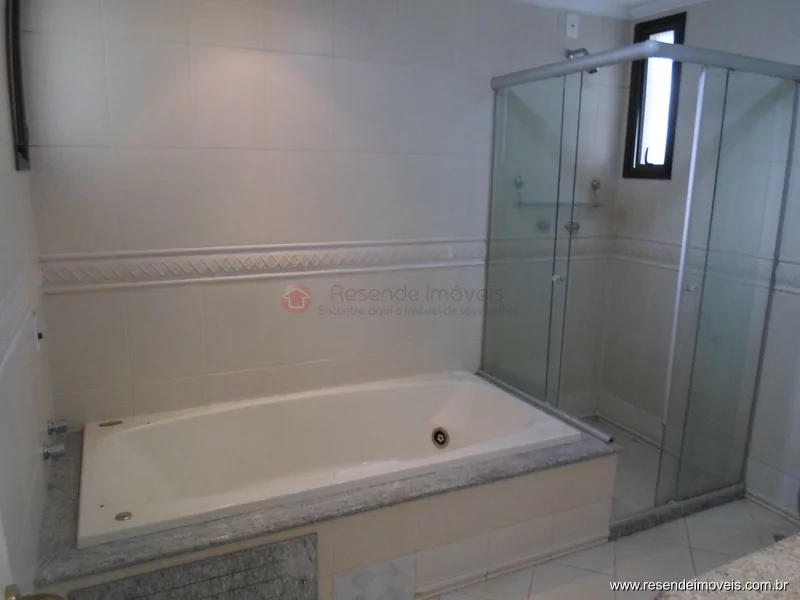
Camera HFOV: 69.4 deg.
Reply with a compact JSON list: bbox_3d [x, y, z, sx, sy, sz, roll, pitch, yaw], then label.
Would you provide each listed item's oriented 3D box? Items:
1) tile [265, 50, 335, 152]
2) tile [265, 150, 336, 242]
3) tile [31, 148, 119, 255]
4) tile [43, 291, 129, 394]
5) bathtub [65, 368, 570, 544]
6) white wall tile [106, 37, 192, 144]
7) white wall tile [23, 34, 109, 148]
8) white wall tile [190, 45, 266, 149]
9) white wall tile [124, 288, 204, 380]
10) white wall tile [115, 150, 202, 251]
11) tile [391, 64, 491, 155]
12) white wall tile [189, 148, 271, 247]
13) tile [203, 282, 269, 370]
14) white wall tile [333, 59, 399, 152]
[{"bbox_3d":[-0.426,-0.843,2.477,0.300,0.400,0.010,-5,13,-24],"label":"tile"},{"bbox_3d":[-0.433,-0.454,2.570,0.305,0.411,0.010,-5,12,-24],"label":"tile"},{"bbox_3d":[-1.237,-0.379,2.204,0.300,0.400,0.010,-5,13,-24],"label":"tile"},{"bbox_3d":[-1.244,0.164,2.308,0.300,0.412,0.010,-5,12,-24],"label":"tile"},{"bbox_3d":[-0.280,0.699,2.354,1.790,0.380,0.906,-5,12,-24],"label":"bathtub"},{"bbox_3d":[-0.965,-0.792,2.239,0.300,0.400,0.010,-5,13,-24],"label":"white wall tile"},{"bbox_3d":[-1.227,-0.765,2.123,0.300,0.400,0.010,-5,13,-24],"label":"white wall tile"},{"bbox_3d":[-0.695,-0.818,2.358,0.300,0.400,0.010,-5,13,-24],"label":"white wall tile"},{"bbox_3d":[-0.981,0.146,2.439,0.300,0.400,0.010,-5,13,-24],"label":"white wall tile"},{"bbox_3d":[-0.976,-0.404,2.322,0.305,0.411,0.010,-5,12,-24],"label":"white wall tile"},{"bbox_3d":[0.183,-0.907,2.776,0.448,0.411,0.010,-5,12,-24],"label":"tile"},{"bbox_3d":[-0.706,-0.429,2.445,0.305,0.411,0.010,-5,12,-24],"label":"white wall tile"},{"bbox_3d":[-0.710,0.123,2.559,0.300,0.400,0.010,-5,13,-24],"label":"tile"},{"bbox_3d":[-0.156,-0.878,2.620,0.305,0.411,0.010,-5,12,-24],"label":"white wall tile"}]

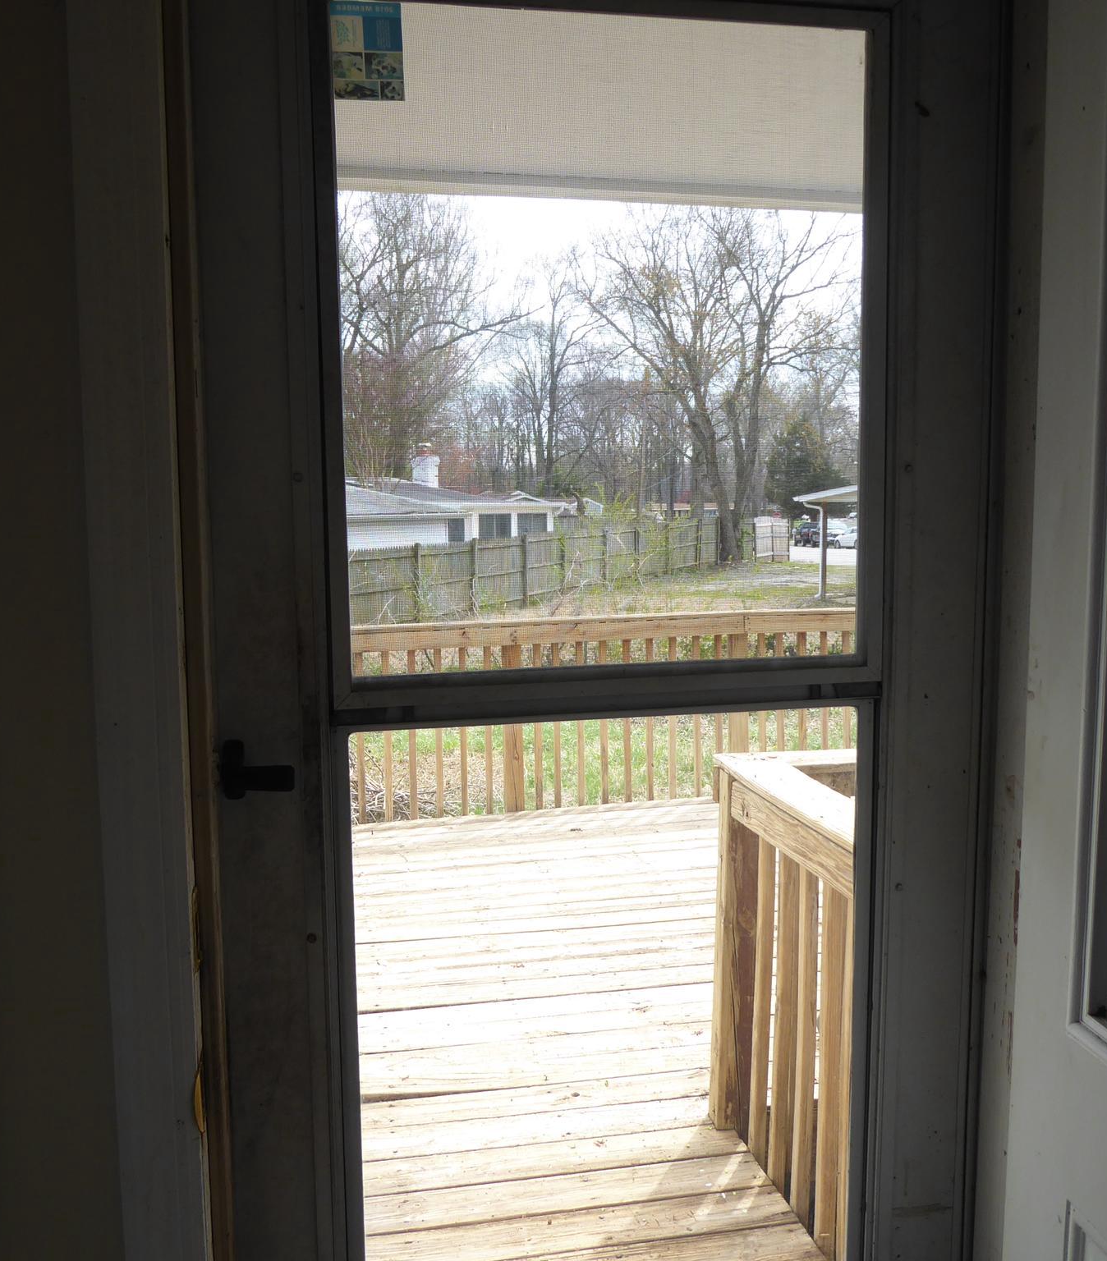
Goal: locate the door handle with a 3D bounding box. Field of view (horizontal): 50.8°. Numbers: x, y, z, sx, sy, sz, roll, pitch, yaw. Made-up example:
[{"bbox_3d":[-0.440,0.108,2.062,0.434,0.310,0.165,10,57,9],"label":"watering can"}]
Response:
[{"bbox_3d":[-0.278,0.130,1.090,0.071,0.055,0.038,-2,6,-11],"label":"door handle"}]

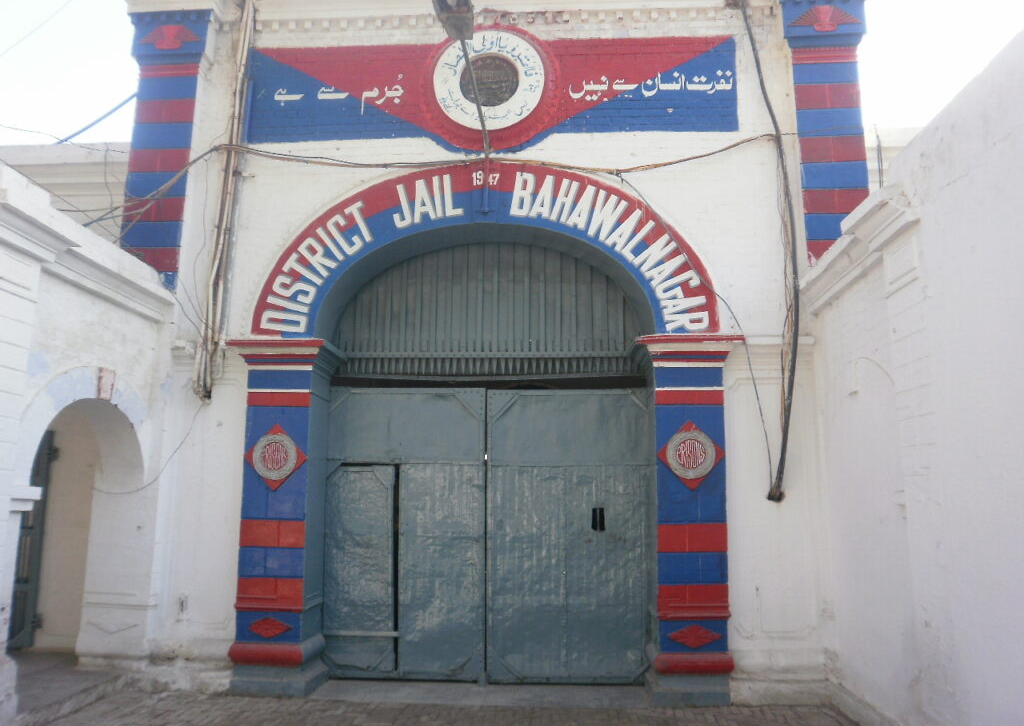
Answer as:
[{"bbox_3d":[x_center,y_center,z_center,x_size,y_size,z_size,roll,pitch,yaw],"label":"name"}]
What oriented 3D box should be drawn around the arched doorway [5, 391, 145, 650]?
[{"bbox_3d":[-3.484,1.416,5.832,0.560,2.270,1.650,0,-8,-1],"label":"arched doorway"}]

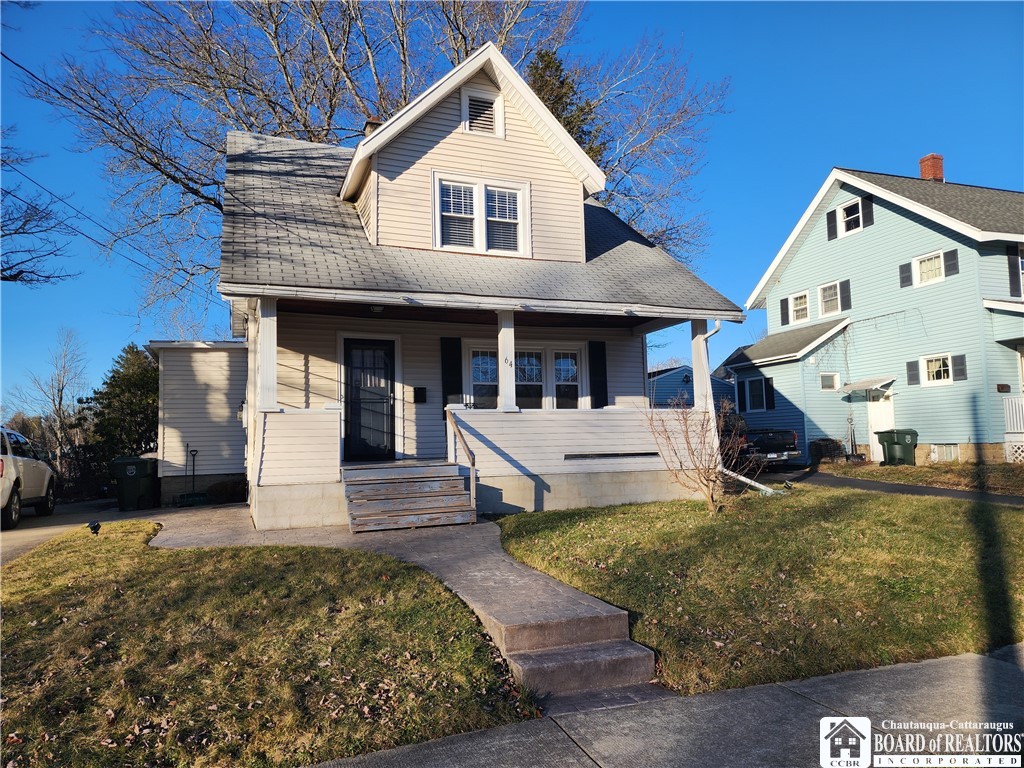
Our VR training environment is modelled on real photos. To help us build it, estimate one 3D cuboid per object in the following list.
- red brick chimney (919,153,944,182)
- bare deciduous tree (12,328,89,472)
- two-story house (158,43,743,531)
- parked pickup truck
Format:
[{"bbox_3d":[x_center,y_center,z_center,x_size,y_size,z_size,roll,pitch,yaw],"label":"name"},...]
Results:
[{"bbox_3d":[13.611,-6.838,22.045,0.530,0.940,0.520,0,-5,-19],"label":"red brick chimney"},{"bbox_3d":[-22.383,0.994,33.000,3.800,7.300,3.800,-1,-5,0],"label":"bare deciduous tree"},{"bbox_3d":[-2.736,-1.491,15.059,9.600,7.900,12.000,1,-5,-22],"label":"two-story house"},{"bbox_3d":[5.751,1.615,19.222,1.800,1.680,4.950,0,-5,-19],"label":"parked pickup truck"}]

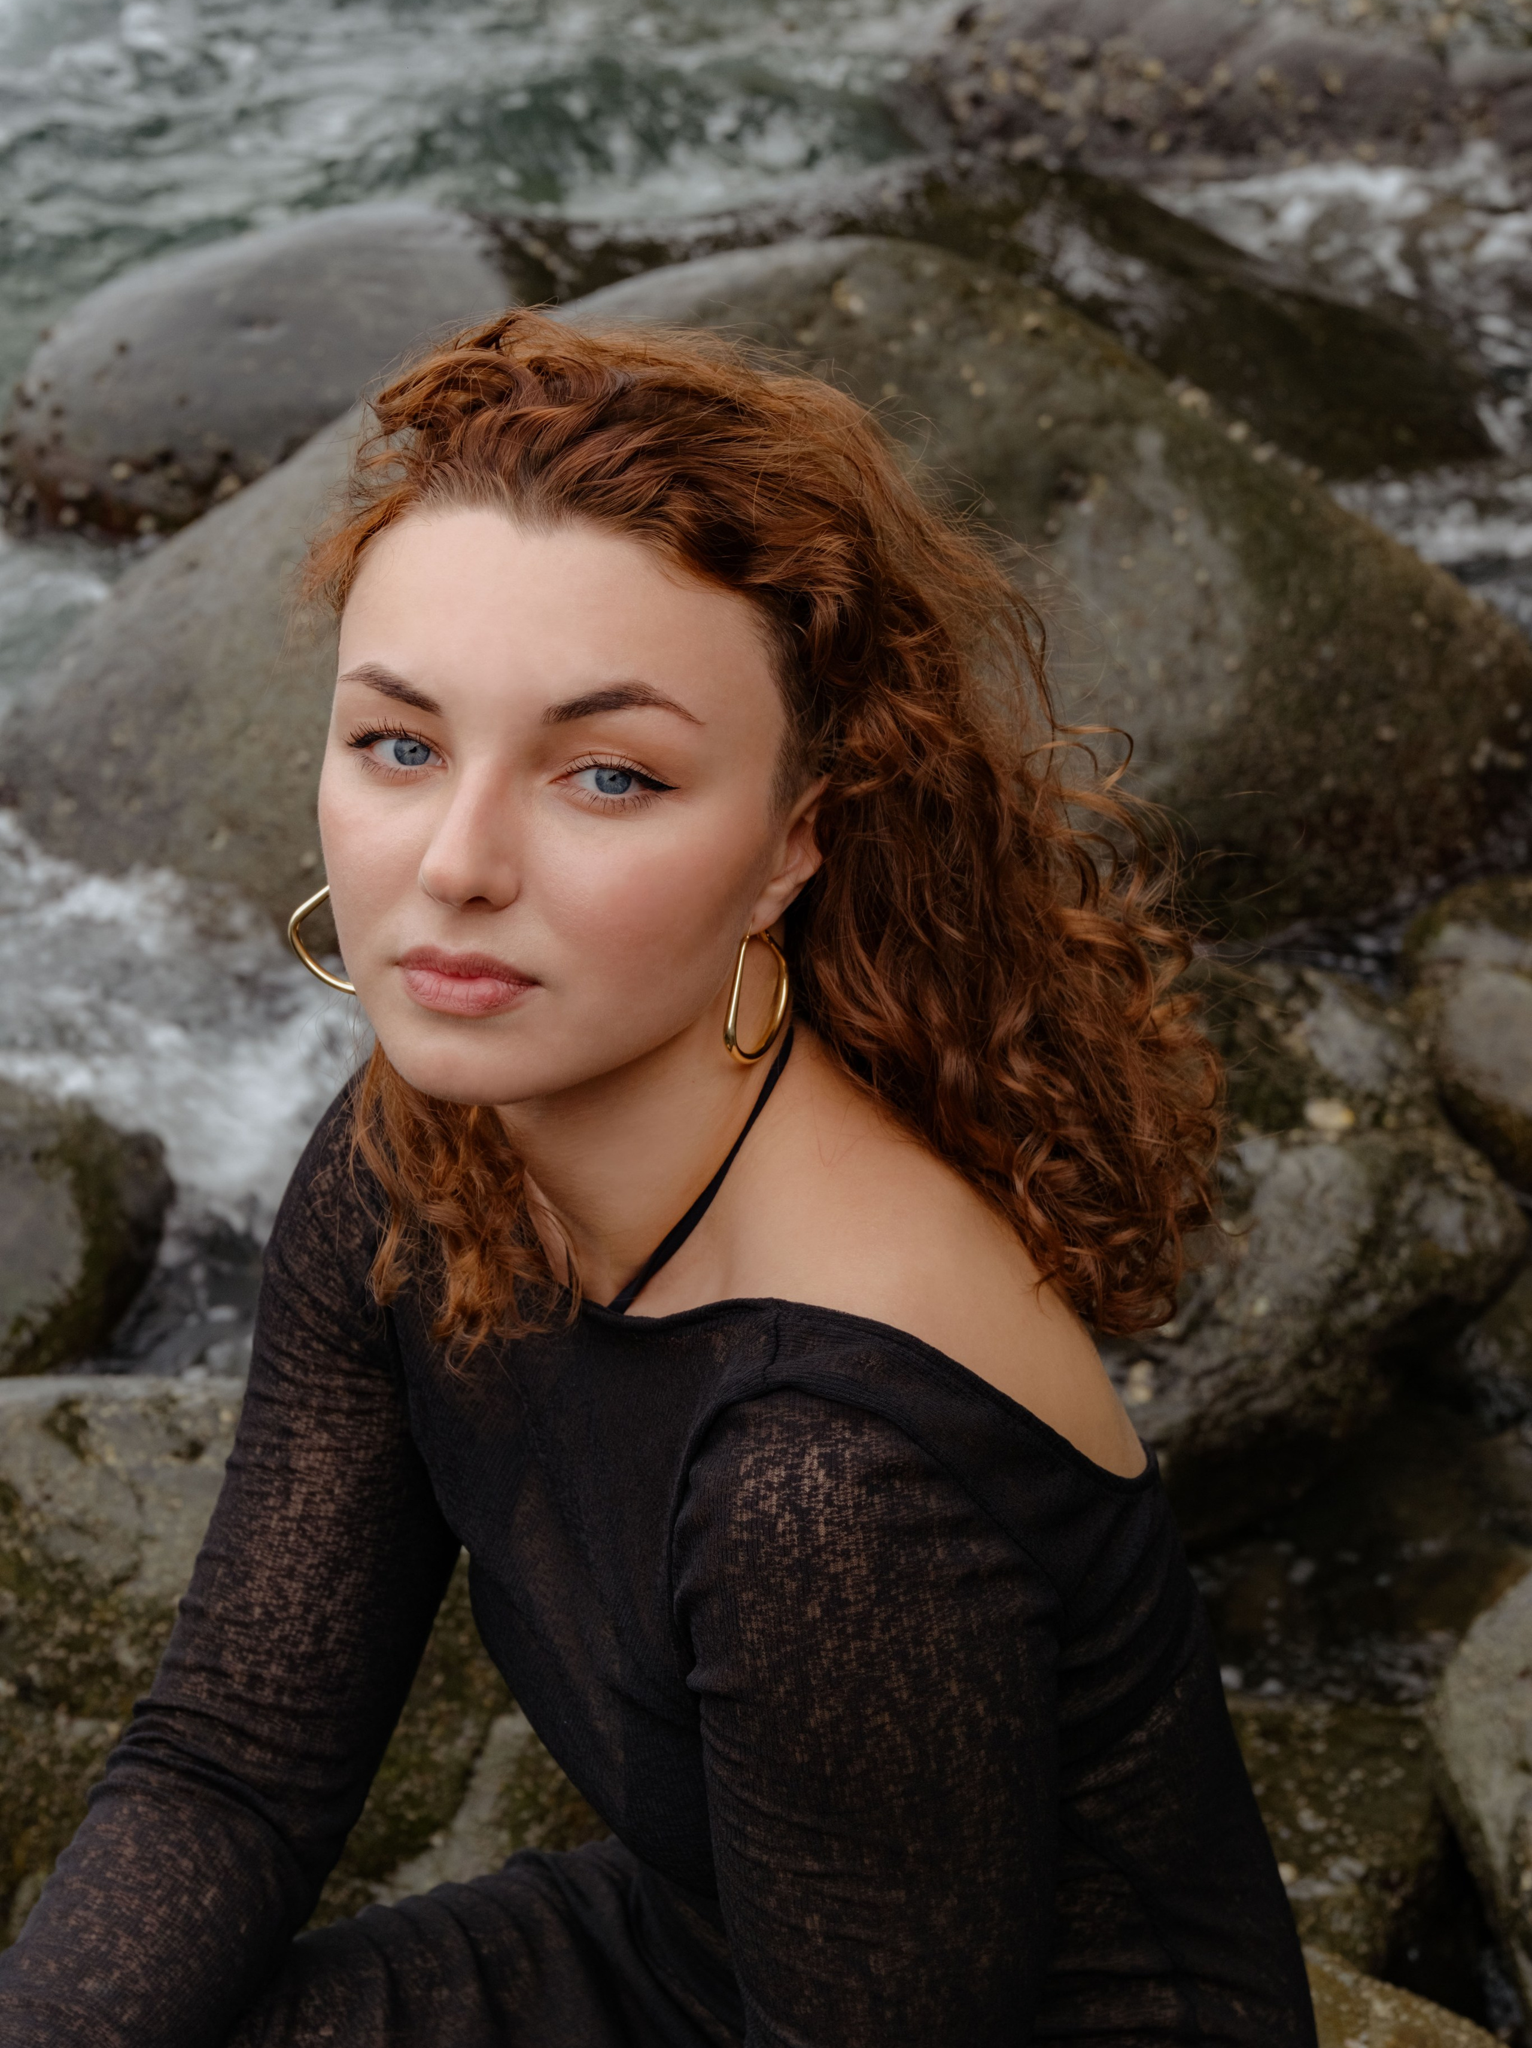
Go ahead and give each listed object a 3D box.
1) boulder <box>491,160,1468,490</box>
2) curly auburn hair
[{"bbox_3d":[0.245,-0.765,4.800,1.100,0.350,0.650,4,24,9],"label":"boulder"},{"bbox_3d":[0.002,-0.065,1.430,0.265,0.325,0.260,11,17,24],"label":"curly auburn hair"}]

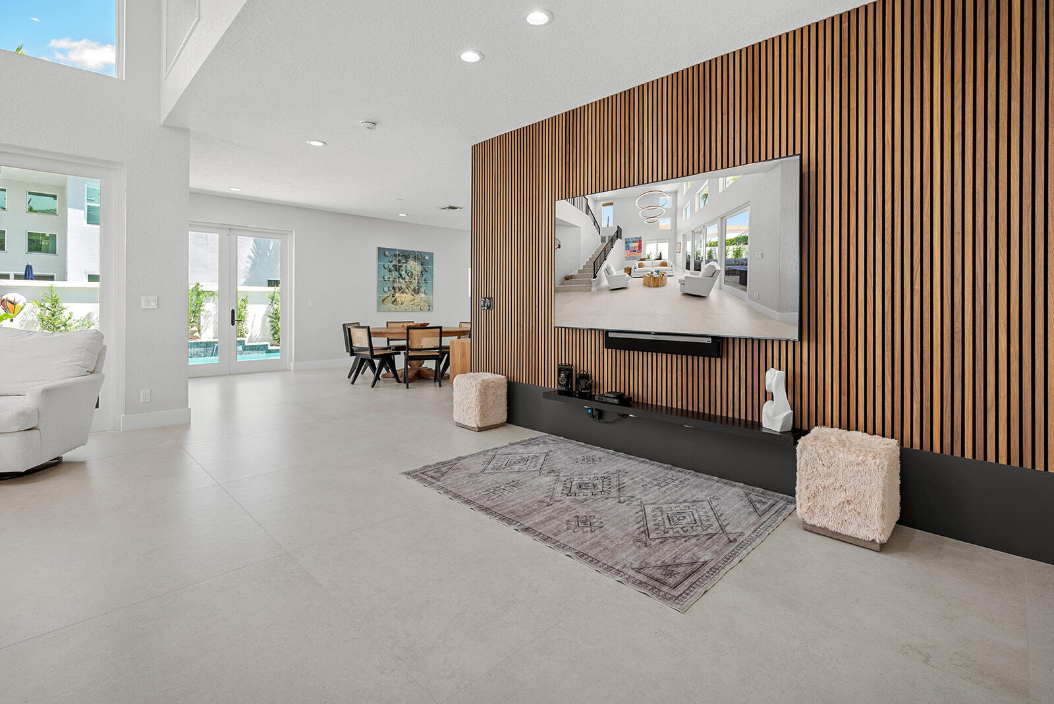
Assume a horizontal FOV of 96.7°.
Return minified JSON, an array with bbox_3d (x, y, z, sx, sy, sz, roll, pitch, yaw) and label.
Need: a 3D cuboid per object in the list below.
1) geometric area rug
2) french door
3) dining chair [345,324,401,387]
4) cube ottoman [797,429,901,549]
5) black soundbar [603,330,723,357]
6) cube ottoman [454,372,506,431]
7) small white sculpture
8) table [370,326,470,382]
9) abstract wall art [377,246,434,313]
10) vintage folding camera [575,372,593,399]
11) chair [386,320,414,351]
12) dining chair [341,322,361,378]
[{"bbox_3d":[0.385,0.870,3.055,2.080,0.015,1.500,4,6,44],"label":"geometric area rug"},{"bbox_3d":[-4.879,-0.830,7.680,1.760,2.430,0.120,-4,6,-44],"label":"french door"},{"bbox_3d":[-2.259,0.049,6.895,0.480,0.850,0.550,3,5,35],"label":"dining chair"},{"bbox_3d":[1.697,0.700,2.492,0.400,0.460,0.400,4,6,43],"label":"cube ottoman"},{"bbox_3d":[0.958,-0.062,3.436,0.900,0.140,0.090,4,6,43],"label":"black soundbar"},{"bbox_3d":[-0.463,0.477,4.617,0.400,0.460,0.400,4,6,43],"label":"cube ottoman"},{"bbox_3d":[1.531,0.292,2.868,0.120,0.365,0.125,-2,5,-28],"label":"small white sculpture"},{"bbox_3d":[-1.709,0.035,7.457,1.850,0.770,1.250,-1,5,-16],"label":"table"},{"bbox_3d":[-2.494,-1.479,9.620,1.220,1.240,0.040,-4,6,-42],"label":"abstract wall art"},{"bbox_3d":[0.472,0.275,3.870,0.100,0.220,0.130,-1,3,-19],"label":"vintage folding camera"},{"bbox_3d":[-2.163,-0.069,8.018,0.480,0.850,0.540,-1,5,-16],"label":"chair"},{"bbox_3d":[-2.641,-0.034,7.684,0.540,0.850,0.480,0,5,-3],"label":"dining chair"}]

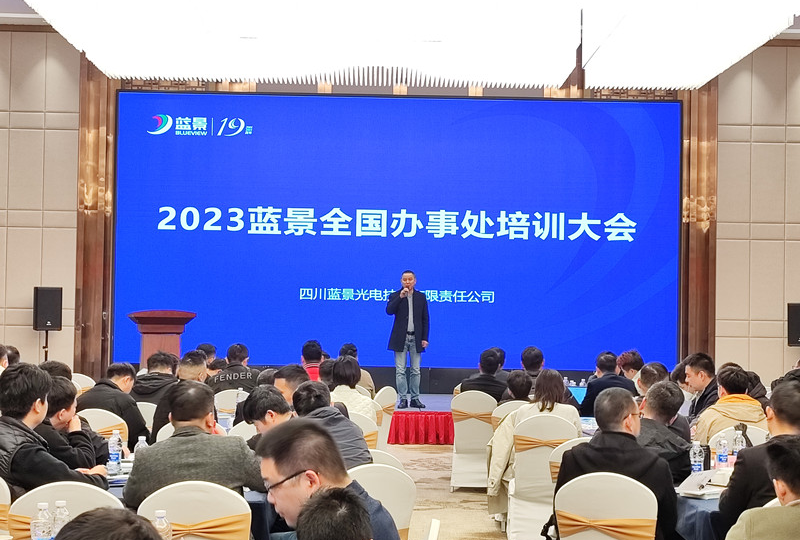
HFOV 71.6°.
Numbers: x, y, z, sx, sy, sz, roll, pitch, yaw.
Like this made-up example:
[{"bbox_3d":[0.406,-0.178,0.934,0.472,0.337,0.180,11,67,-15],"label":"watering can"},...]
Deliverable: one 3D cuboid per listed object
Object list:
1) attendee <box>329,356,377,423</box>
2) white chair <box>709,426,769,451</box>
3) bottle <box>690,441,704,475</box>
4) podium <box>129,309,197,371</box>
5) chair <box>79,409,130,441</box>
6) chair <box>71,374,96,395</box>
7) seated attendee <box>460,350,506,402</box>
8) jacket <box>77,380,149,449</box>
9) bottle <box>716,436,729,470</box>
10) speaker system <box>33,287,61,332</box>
[{"bbox_3d":[-0.470,1.310,4.620,0.500,1.240,0.780,2,-2,-20],"label":"attendee"},{"bbox_3d":[2.161,1.474,3.745,0.450,0.930,0.550,1,-4,0],"label":"white chair"},{"bbox_3d":[1.464,0.952,2.730,0.064,0.222,0.064,1,-2,0],"label":"bottle"},{"bbox_3d":[-3.080,1.130,7.200,0.800,1.180,0.520,2,-2,-22],"label":"podium"},{"bbox_3d":[-2.063,1.422,3.985,0.450,0.930,0.550,1,-4,-2],"label":"chair"},{"bbox_3d":[-3.453,1.599,6.204,0.450,0.930,0.550,1,-4,5],"label":"chair"},{"bbox_3d":[0.840,1.431,5.400,0.520,1.270,0.720,1,-4,7],"label":"seated attendee"},{"bbox_3d":[-2.050,1.100,3.980,0.520,0.620,0.420,0,-2,27],"label":"jacket"},{"bbox_3d":[1.735,0.997,2.980,0.067,0.220,0.067,1,-4,0],"label":"bottle"},{"bbox_3d":[-5.020,0.555,7.900,0.370,0.610,0.360,2,-2,-36],"label":"speaker system"}]

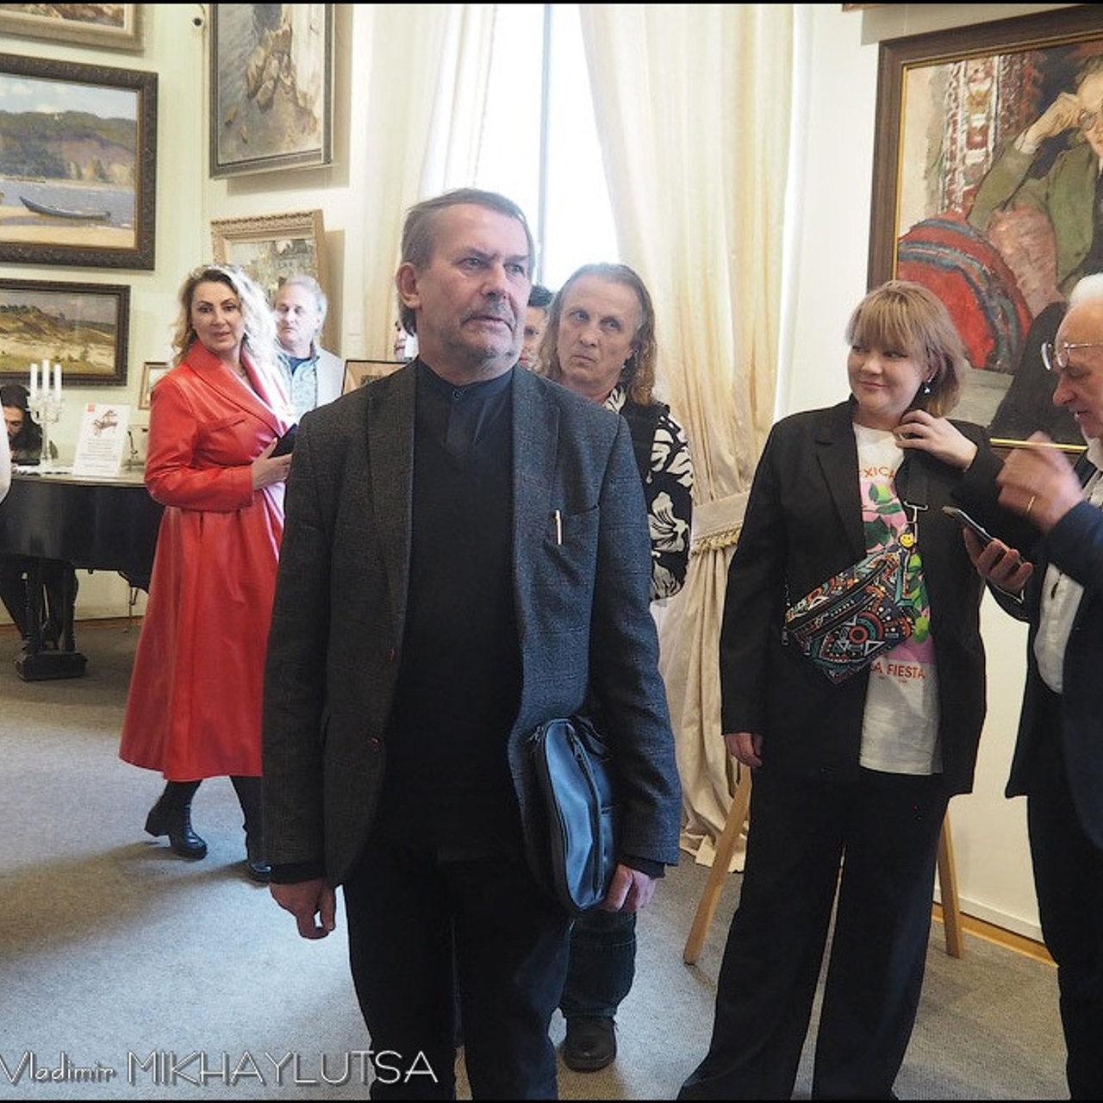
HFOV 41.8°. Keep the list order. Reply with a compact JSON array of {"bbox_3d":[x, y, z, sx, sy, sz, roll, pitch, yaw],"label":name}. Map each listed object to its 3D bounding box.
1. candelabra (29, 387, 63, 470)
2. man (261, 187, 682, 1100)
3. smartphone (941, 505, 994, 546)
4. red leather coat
[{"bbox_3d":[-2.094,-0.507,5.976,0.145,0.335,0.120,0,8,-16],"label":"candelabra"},{"bbox_3d":[-0.130,0.357,2.147,0.600,1.756,0.330,1,8,-3],"label":"man"},{"bbox_3d":[0.652,-0.020,2.170,0.150,0.009,0.073,41,-1,0],"label":"smartphone"},{"bbox_3d":[-0.997,0.027,4.215,0.440,1.277,0.520,9,10,42],"label":"red leather coat"}]

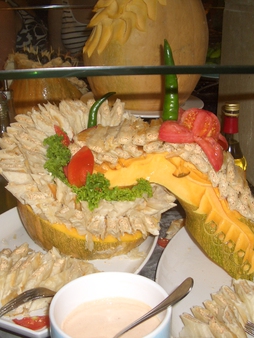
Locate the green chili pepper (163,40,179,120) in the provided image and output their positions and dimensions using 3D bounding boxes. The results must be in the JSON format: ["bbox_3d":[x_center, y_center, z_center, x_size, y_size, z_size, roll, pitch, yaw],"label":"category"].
[{"bbox_3d":[0.076,-0.158,0.818,0.028,0.152,0.027,-6,22,0],"label":"green chili pepper"}]

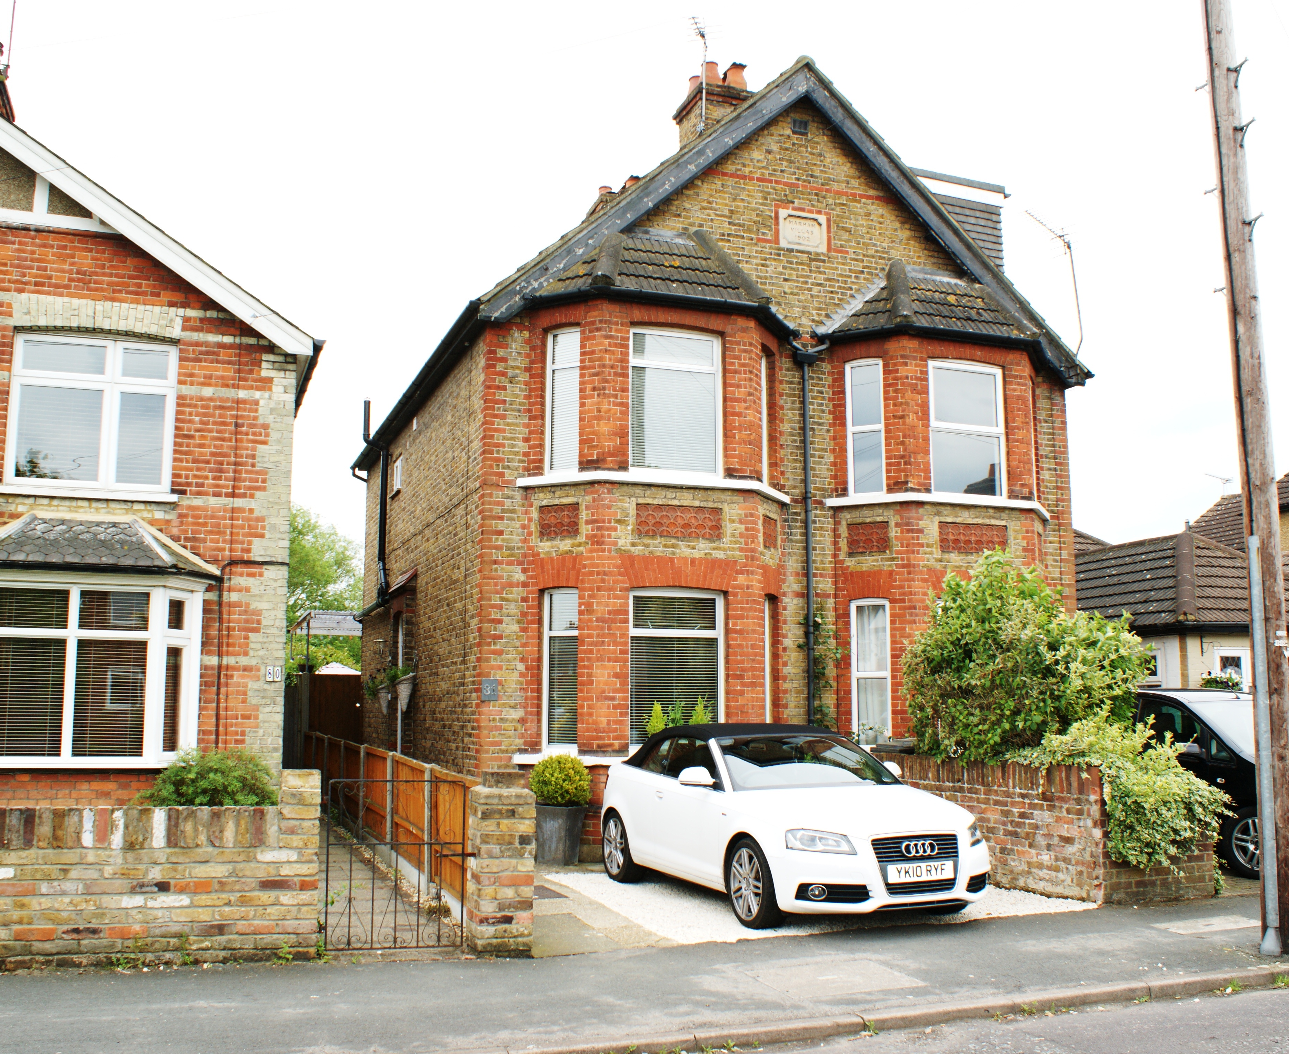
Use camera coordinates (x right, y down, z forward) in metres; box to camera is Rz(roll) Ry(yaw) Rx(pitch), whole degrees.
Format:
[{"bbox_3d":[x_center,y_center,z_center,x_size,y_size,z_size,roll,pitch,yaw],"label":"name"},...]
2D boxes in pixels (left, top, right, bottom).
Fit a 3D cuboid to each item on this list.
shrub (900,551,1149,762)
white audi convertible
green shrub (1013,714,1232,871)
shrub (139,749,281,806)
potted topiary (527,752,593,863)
[{"bbox_3d":[3.543,1.694,11.032,1.750,2.950,1.950,3,-8,-21],"label":"shrub"},{"bbox_3d":[1.036,2.322,9.720,1.790,1.420,4.240,3,-8,-22],"label":"white audi convertible"},{"bbox_3d":[3.964,2.227,9.771,1.500,1.350,1.350,3,-8,-21],"label":"green shrub"},{"bbox_3d":[-3.346,2.310,9.143,1.140,1.160,1.100,3,-8,-21],"label":"shrub"},{"bbox_3d":[-0.813,2.750,11.392,0.580,1.060,0.580,3,-8,-21],"label":"potted topiary"}]

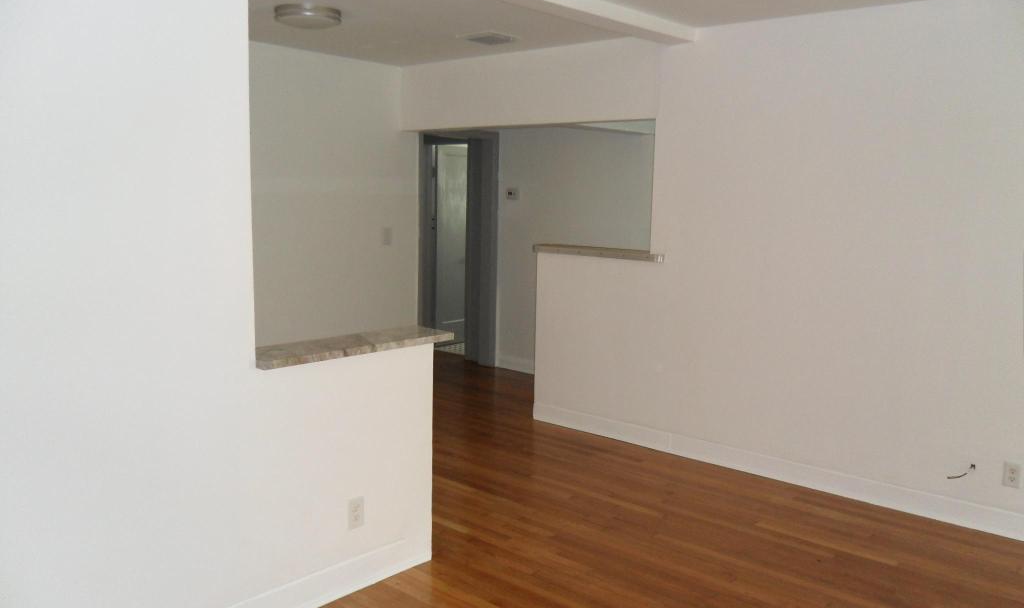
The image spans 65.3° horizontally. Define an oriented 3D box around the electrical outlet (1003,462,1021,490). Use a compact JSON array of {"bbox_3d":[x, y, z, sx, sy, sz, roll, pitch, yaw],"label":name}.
[{"bbox_3d":[2.275,0.782,3.636,0.070,0.115,0.012,8,10,40],"label":"electrical outlet"}]

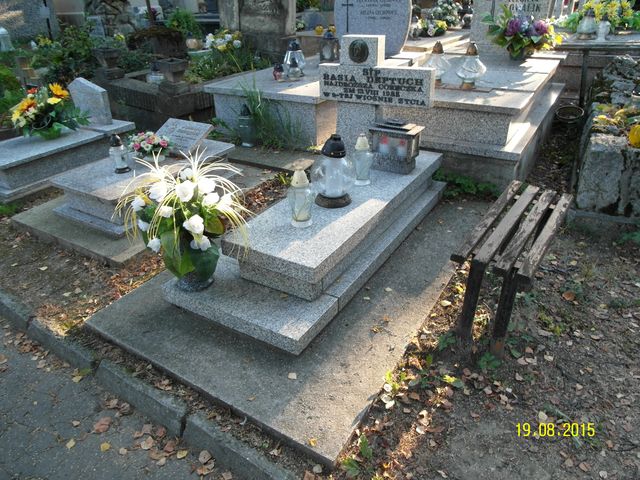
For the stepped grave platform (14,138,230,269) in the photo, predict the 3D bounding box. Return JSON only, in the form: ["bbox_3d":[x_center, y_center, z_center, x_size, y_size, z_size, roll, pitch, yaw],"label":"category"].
[{"bbox_3d":[-1.282,-0.409,3.171,1.192,0.328,1.288,16,34,28],"label":"stepped grave platform"}]

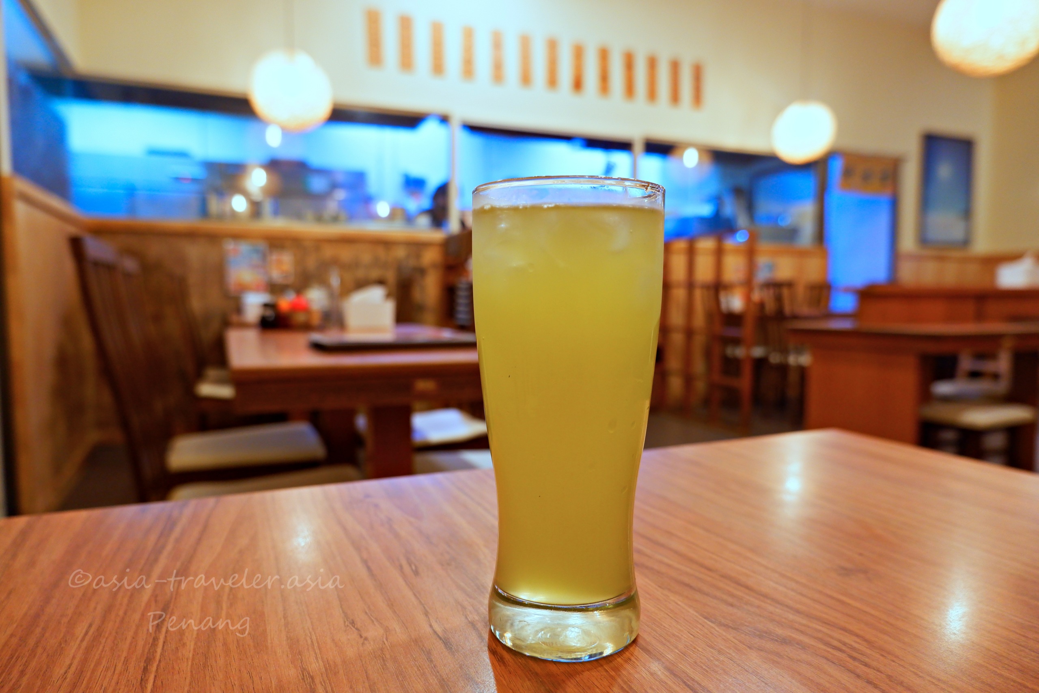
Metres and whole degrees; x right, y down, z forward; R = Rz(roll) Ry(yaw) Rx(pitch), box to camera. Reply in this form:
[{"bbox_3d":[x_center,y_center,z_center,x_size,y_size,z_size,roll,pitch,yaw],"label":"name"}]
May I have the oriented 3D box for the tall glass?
[{"bbox_3d":[0.018,0.026,0.258,0.072,0.168,0.072,0,4,0],"label":"tall glass"}]

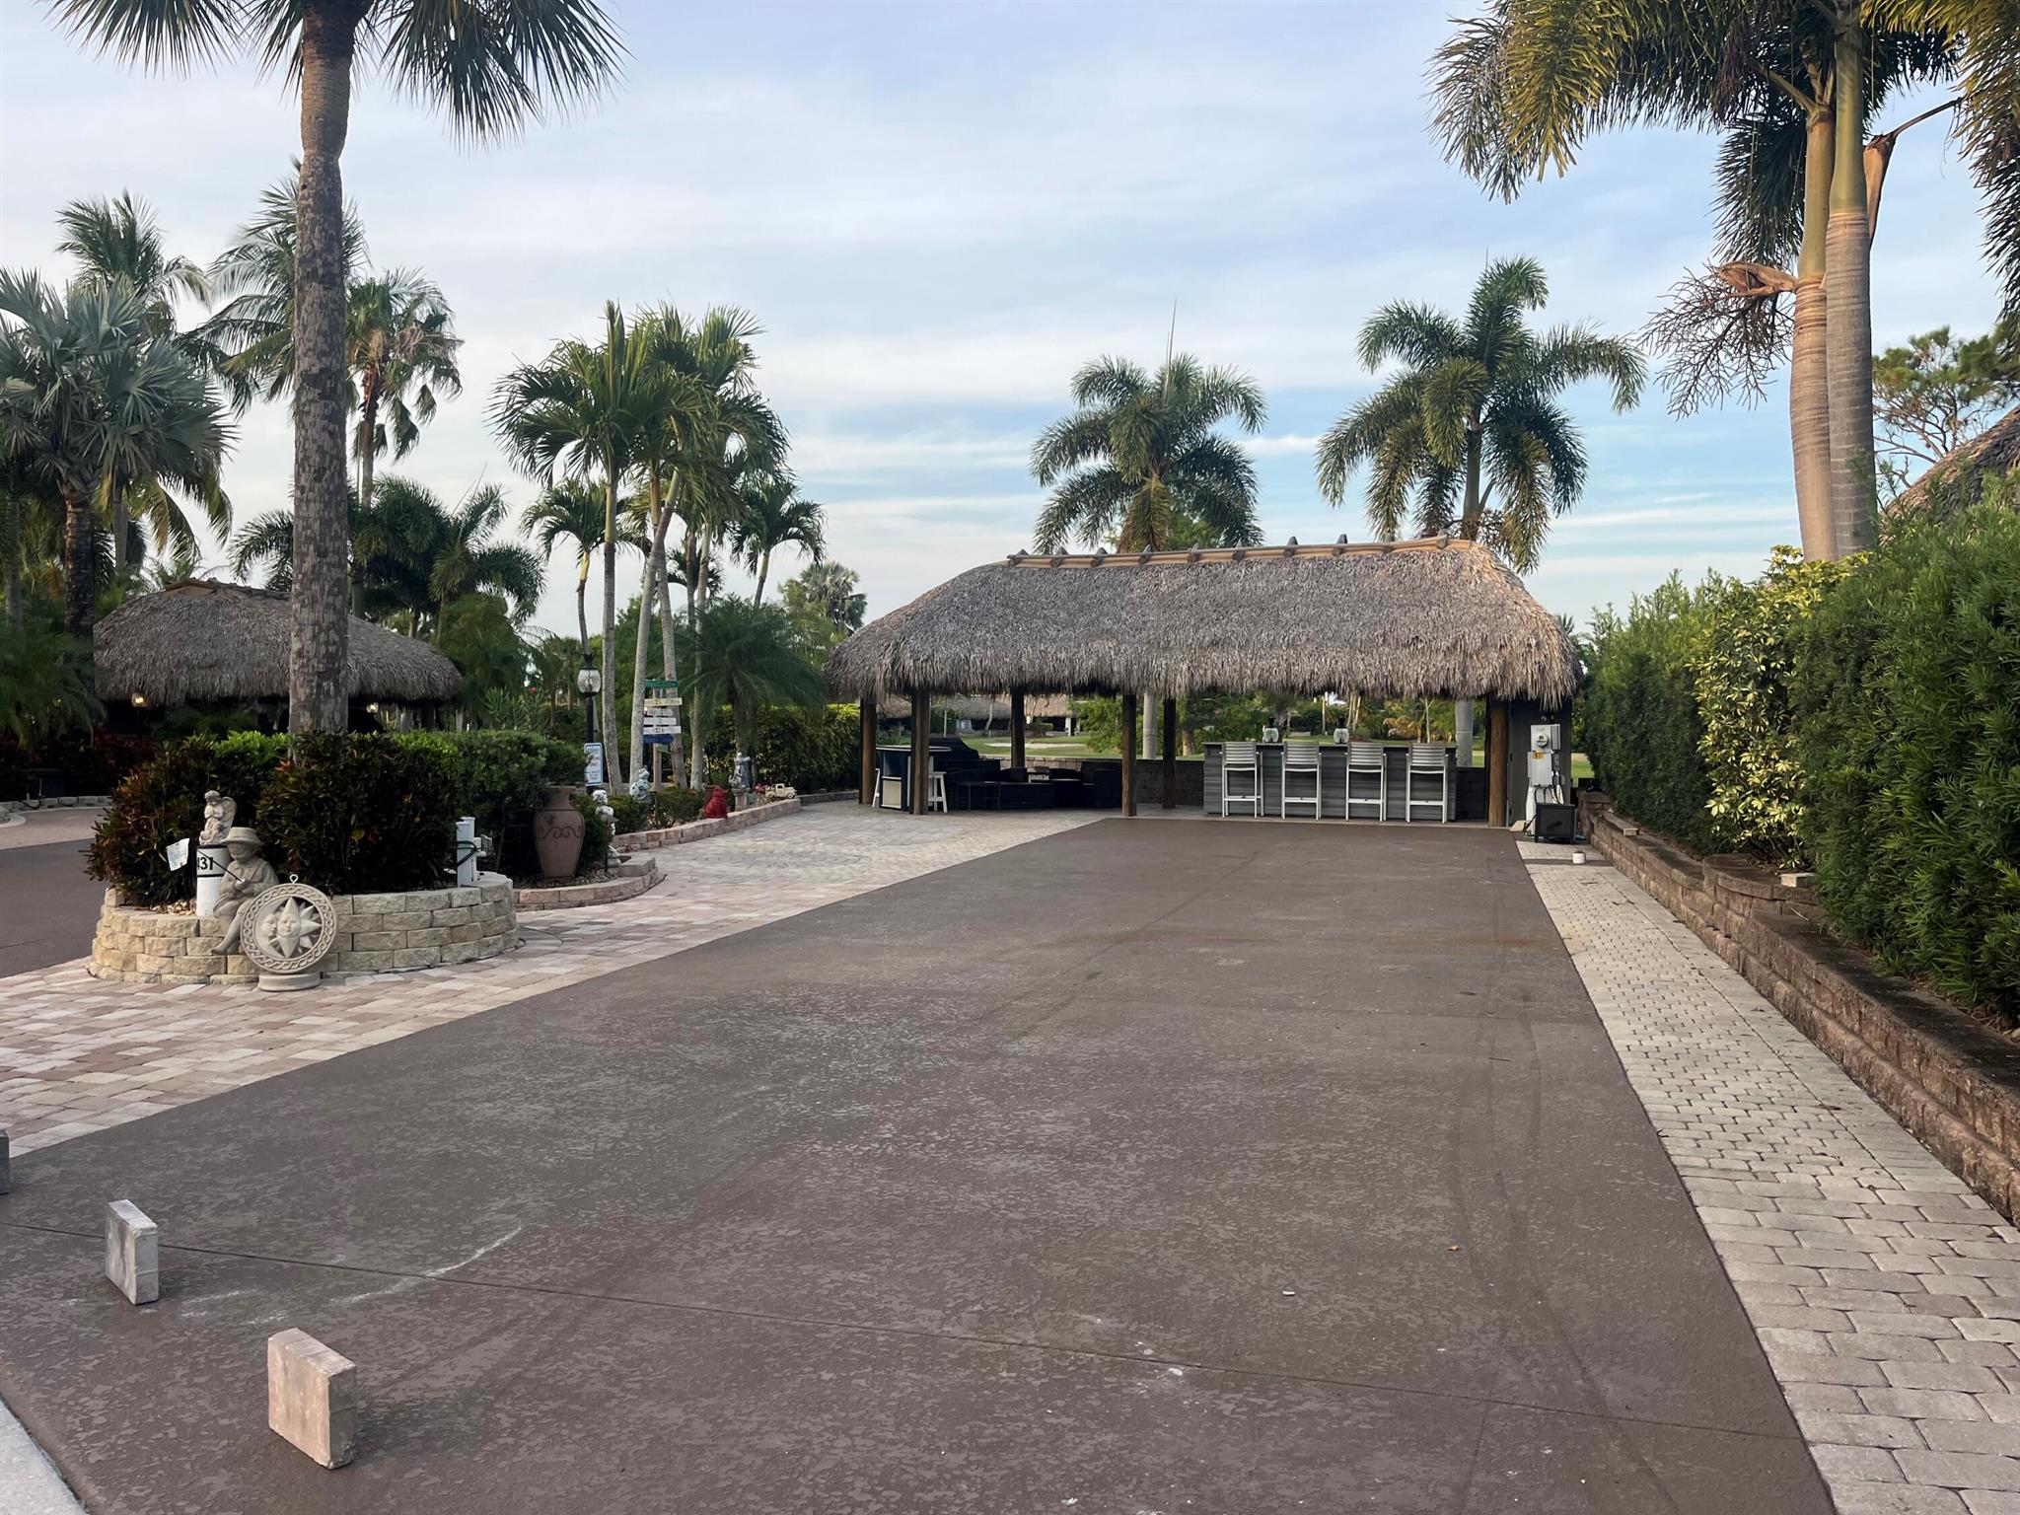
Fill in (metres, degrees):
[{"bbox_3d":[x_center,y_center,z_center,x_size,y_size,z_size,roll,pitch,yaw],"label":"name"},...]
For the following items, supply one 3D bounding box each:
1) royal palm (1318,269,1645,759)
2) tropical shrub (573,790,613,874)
[{"bbox_3d":[8.019,-3.902,25.896,5.300,9.370,5.300,1,2,19],"label":"royal palm"},{"bbox_3d":[-3.604,0.621,13.024,0.500,0.690,0.500,0,2,16],"label":"tropical shrub"}]

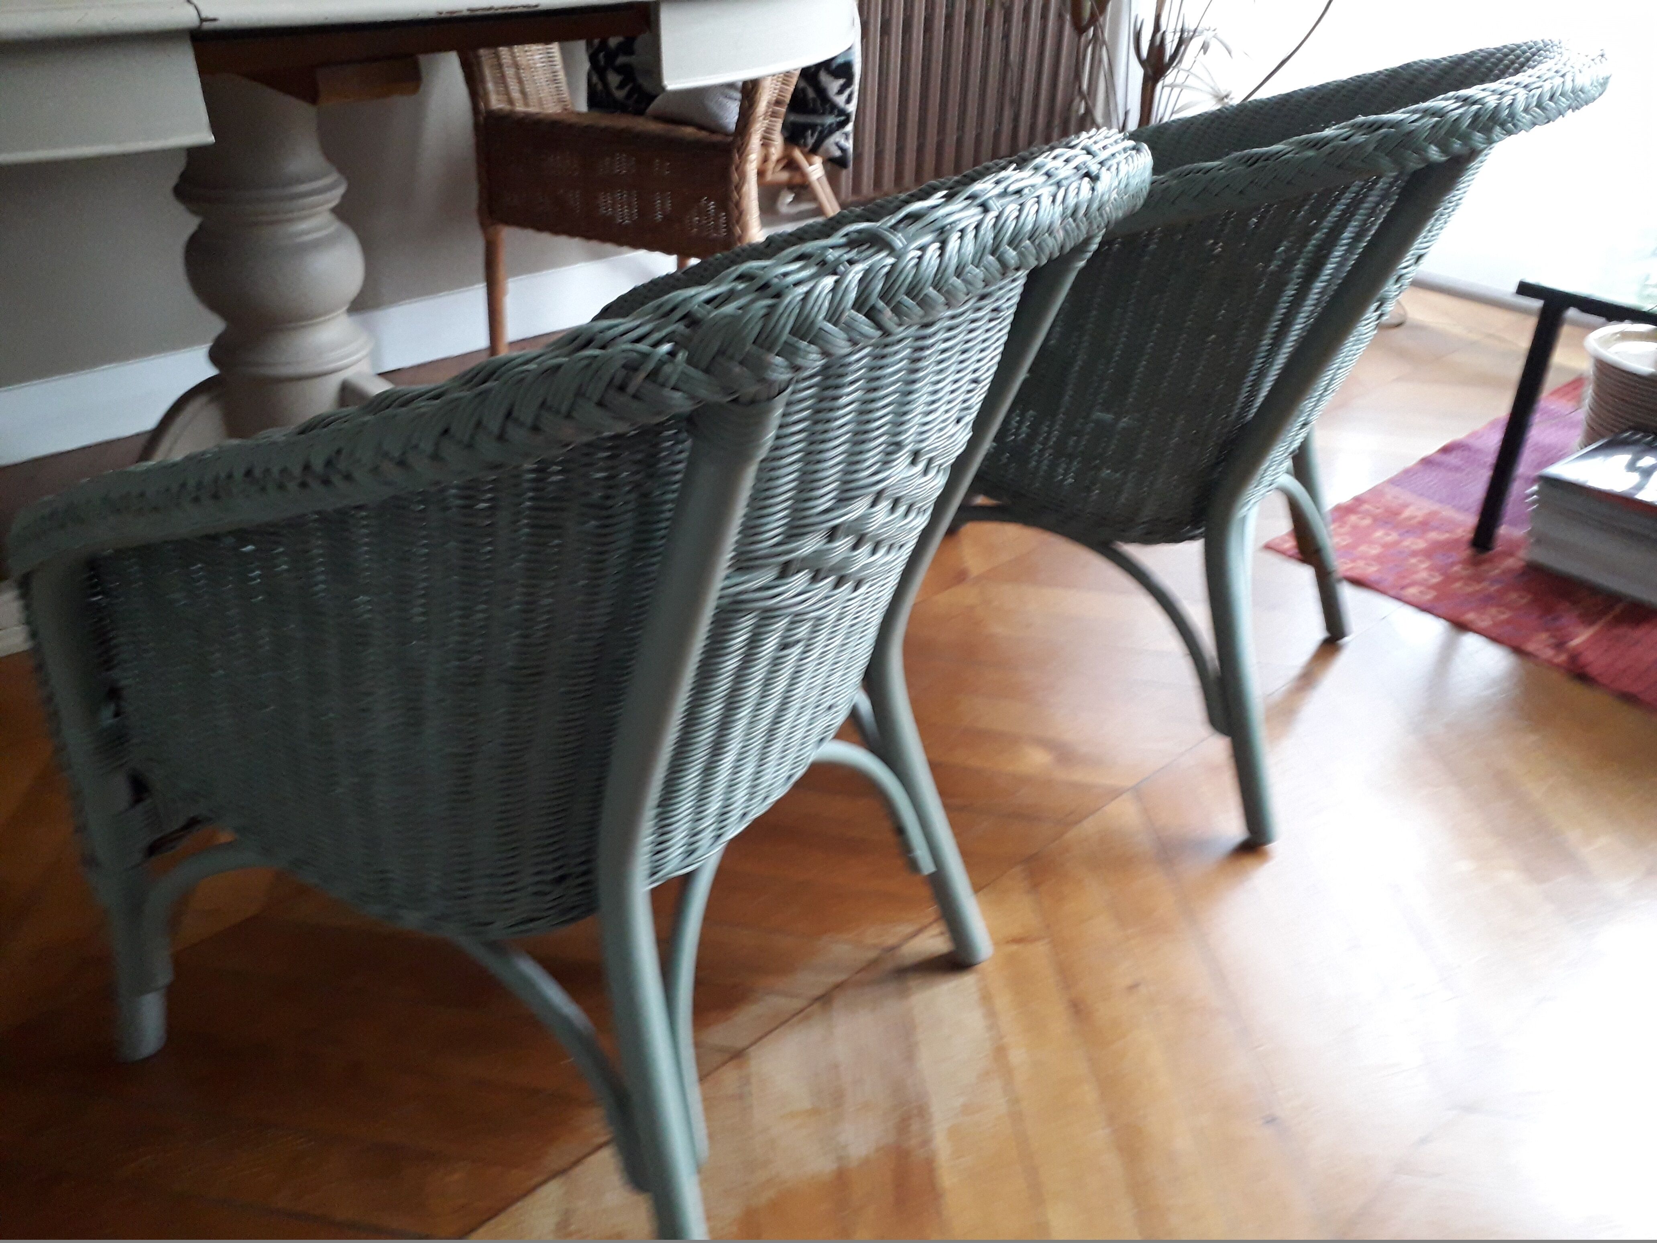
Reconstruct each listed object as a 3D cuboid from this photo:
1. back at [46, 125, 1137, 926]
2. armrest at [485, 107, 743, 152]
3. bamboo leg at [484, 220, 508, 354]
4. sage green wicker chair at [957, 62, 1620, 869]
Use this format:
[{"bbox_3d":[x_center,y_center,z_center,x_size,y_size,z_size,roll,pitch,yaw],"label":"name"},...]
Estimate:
[{"bbox_3d":[-0.119,-0.092,0.891,0.552,0.455,0.653,21,37,27],"label":"back"},{"bbox_3d":[-0.354,-0.803,2.108,0.428,0.045,0.055,14,34,18],"label":"armrest"},{"bbox_3d":[-0.585,-0.554,2.290,0.032,0.291,0.032,17,33,17],"label":"bamboo leg"},{"bbox_3d":[0.388,-0.251,1.441,0.626,0.745,0.653,18,36,23],"label":"sage green wicker chair"}]

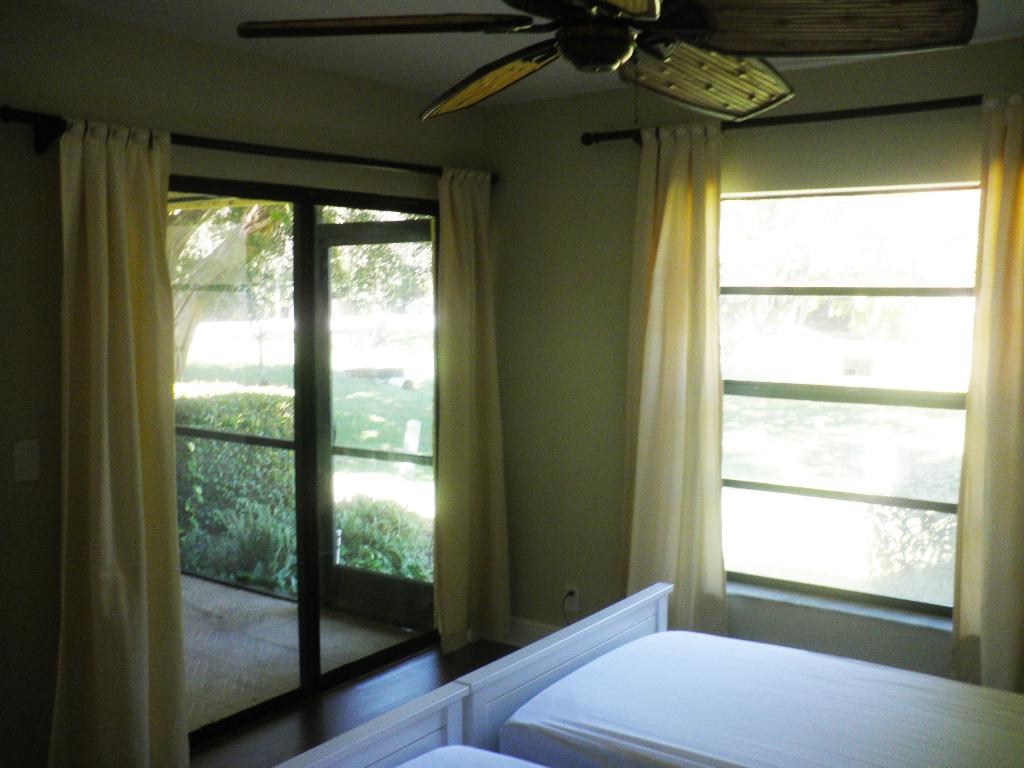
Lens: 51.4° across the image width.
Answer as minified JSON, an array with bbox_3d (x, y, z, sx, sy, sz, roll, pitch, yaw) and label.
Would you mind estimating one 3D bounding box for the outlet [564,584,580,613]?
[{"bbox_3d":[0.261,0.946,4.696,0.074,0.119,0.013,4,7,35],"label":"outlet"}]

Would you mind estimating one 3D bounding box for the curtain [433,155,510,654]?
[{"bbox_3d":[-0.167,0.120,4.618,0.159,2.064,0.419,4,7,35],"label":"curtain"}]

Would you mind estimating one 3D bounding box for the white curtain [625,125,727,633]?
[{"bbox_3d":[0.648,0.037,4.166,0.419,2.080,0.156,4,7,35],"label":"white curtain"}]

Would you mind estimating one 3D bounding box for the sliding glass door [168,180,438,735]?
[{"bbox_3d":[-0.836,0.257,4.215,0.109,2.023,1.734,4,7,35],"label":"sliding glass door"}]

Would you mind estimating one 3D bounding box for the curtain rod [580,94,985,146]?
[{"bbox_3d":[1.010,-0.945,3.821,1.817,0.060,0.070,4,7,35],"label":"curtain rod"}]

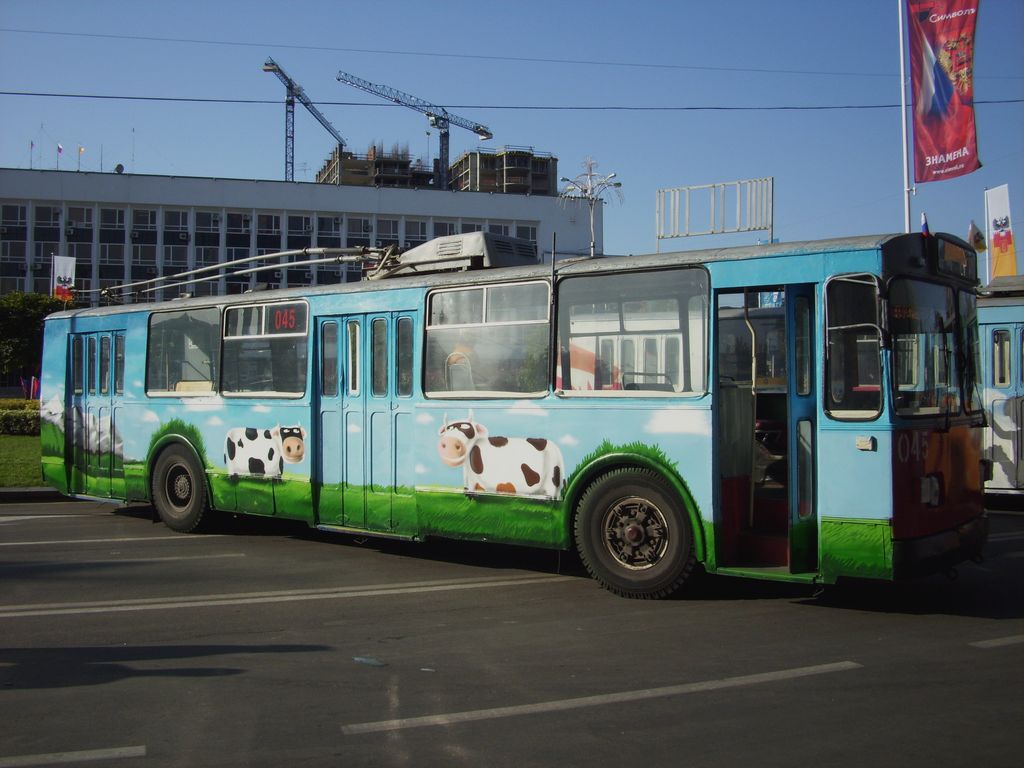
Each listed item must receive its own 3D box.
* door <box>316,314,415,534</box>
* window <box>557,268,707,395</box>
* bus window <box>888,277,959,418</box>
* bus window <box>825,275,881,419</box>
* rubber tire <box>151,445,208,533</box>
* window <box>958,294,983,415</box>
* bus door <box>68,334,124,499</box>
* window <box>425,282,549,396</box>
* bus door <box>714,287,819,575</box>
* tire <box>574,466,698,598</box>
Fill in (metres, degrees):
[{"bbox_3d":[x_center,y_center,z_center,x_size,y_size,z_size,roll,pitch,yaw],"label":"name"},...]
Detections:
[{"bbox_3d":[-1.464,0.381,9.974,1.391,2.158,0.100,0,0,37],"label":"door"},{"bbox_3d":[0.944,-0.395,8.142,1.411,1.009,0.070,0,0,37],"label":"window"},{"bbox_3d":[3.053,-0.252,7.344,1.163,0.978,0.120,0,0,-45],"label":"bus window"},{"bbox_3d":[2.392,-0.256,7.056,0.405,1.024,0.070,0,0,37],"label":"bus window"},{"bbox_3d":[-3.808,1.224,11.921,1.055,1.055,0.290,0,0,37],"label":"rubber tire"},{"bbox_3d":[3.793,-0.251,8.270,0.120,1.020,1.154,0,0,32],"label":"window"},{"bbox_3d":[-5.301,0.399,12.853,1.317,2.127,0.100,0,0,37],"label":"bus door"},{"bbox_3d":[-0.246,-0.386,9.035,1.418,1.014,0.070,0,0,37],"label":"window"},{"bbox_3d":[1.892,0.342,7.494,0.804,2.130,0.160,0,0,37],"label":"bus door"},{"bbox_3d":[1.080,1.210,8.254,1.055,1.055,0.290,0,0,37],"label":"tire"}]

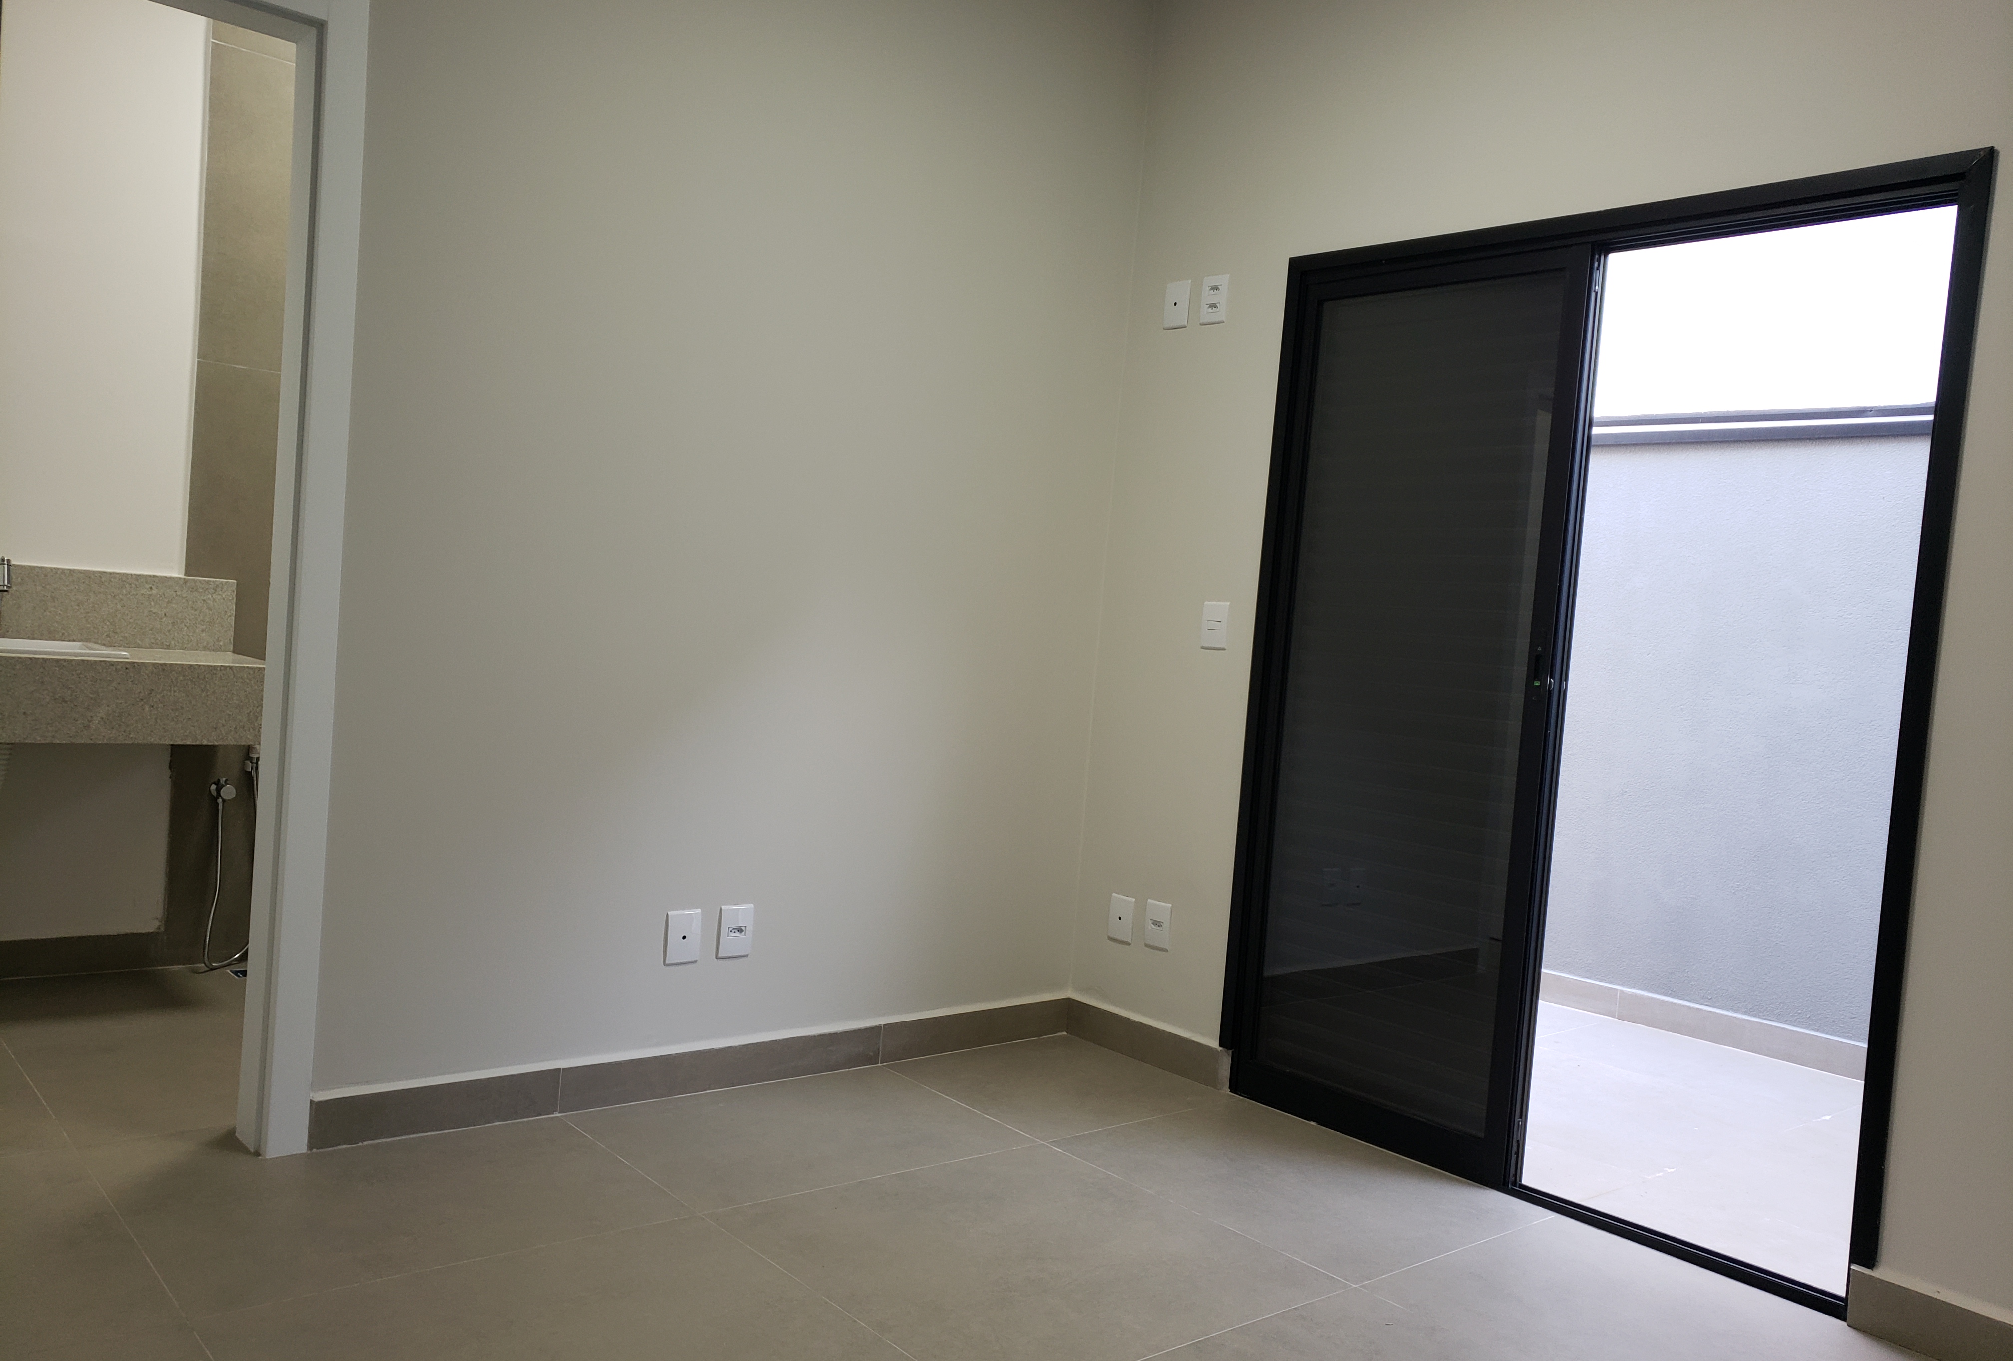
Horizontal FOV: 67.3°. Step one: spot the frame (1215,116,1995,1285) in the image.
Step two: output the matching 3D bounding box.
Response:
[{"bbox_3d":[1.190,0.063,3.351,0.120,2.147,1.587,3,3,-40],"label":"frame"}]

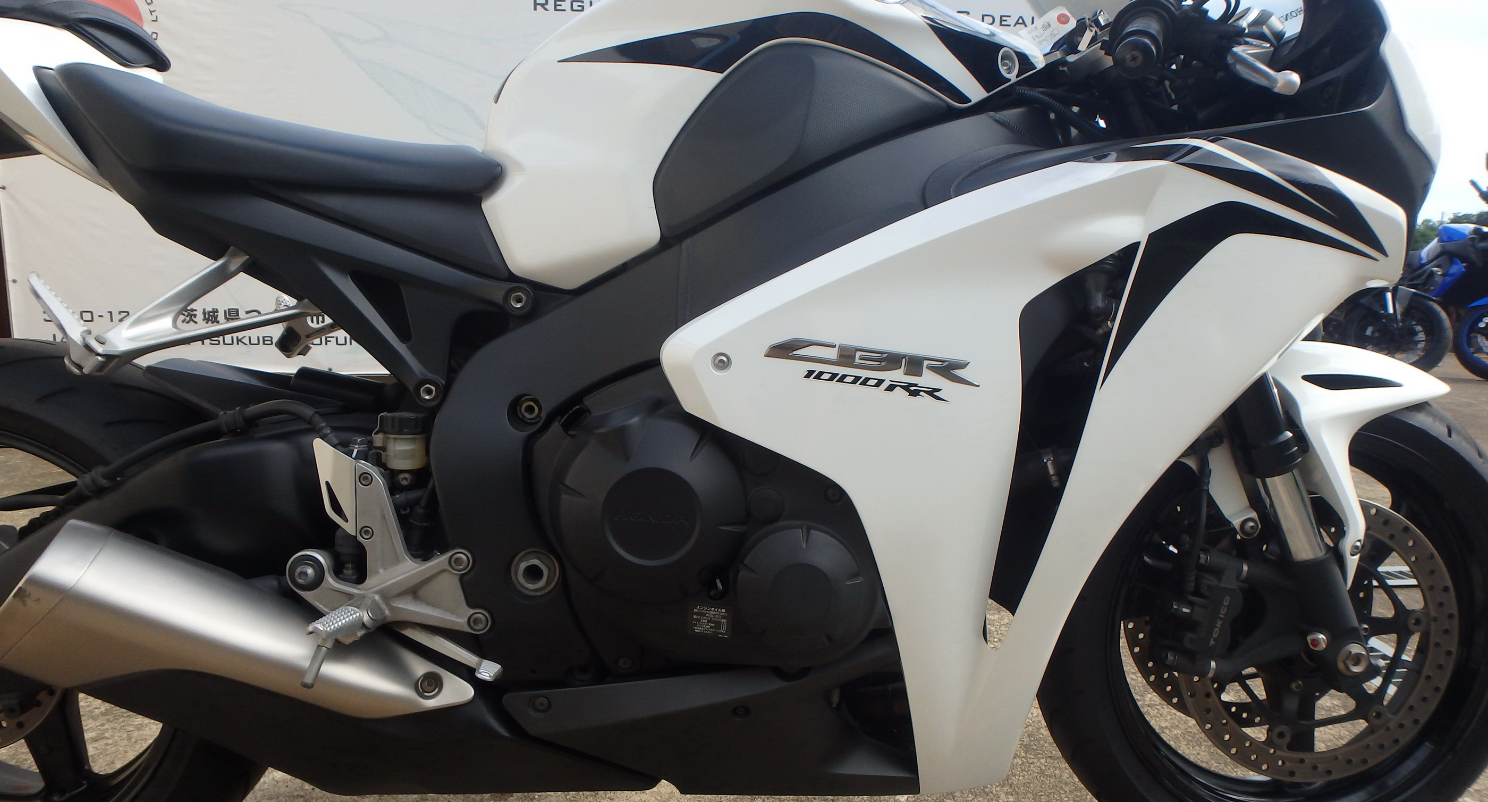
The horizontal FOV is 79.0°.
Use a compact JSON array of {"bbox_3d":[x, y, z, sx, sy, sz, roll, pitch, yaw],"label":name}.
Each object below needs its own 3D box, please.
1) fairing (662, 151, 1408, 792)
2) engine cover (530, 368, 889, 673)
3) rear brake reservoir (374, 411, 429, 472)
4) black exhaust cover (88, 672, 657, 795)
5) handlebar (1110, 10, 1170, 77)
[{"bbox_3d":[0.275,0.084,0.851,0.710,0.620,0.215,0,6,-2],"label":"fairing"},{"bbox_3d":[-0.034,0.111,0.841,0.325,0.285,0.150,0,6,-2],"label":"engine cover"},{"bbox_3d":[-0.316,0.038,0.835,0.048,0.057,0.048,0,6,-2],"label":"rear brake reservoir"},{"bbox_3d":[-0.339,0.316,0.871,0.520,0.155,0.160,0,6,-2],"label":"black exhaust cover"},{"bbox_3d":[0.303,-0.271,0.691,0.045,0.045,0.145,13,31,21],"label":"handlebar"}]

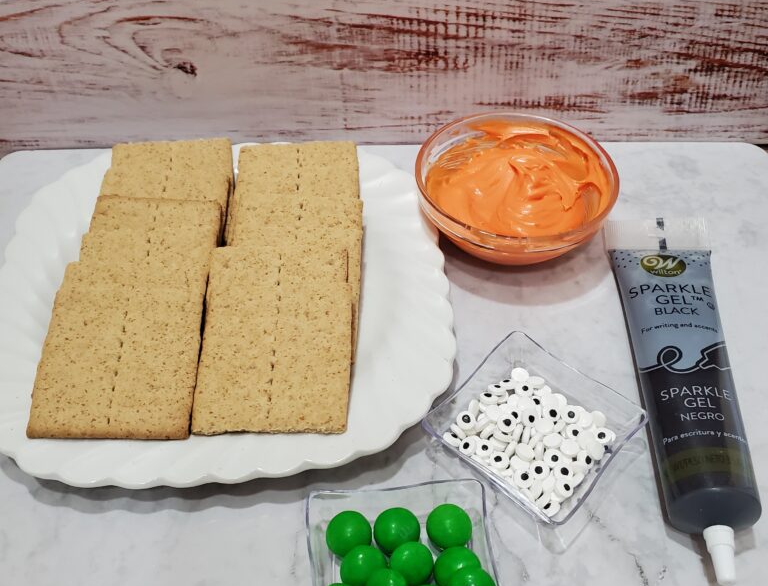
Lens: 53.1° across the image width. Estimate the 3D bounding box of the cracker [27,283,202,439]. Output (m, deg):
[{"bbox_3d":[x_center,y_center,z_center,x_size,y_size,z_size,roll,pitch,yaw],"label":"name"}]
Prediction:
[{"bbox_3d":[-0.099,0.026,0.291,0.058,0.006,0.059,0,64,-1],"label":"cracker"}]

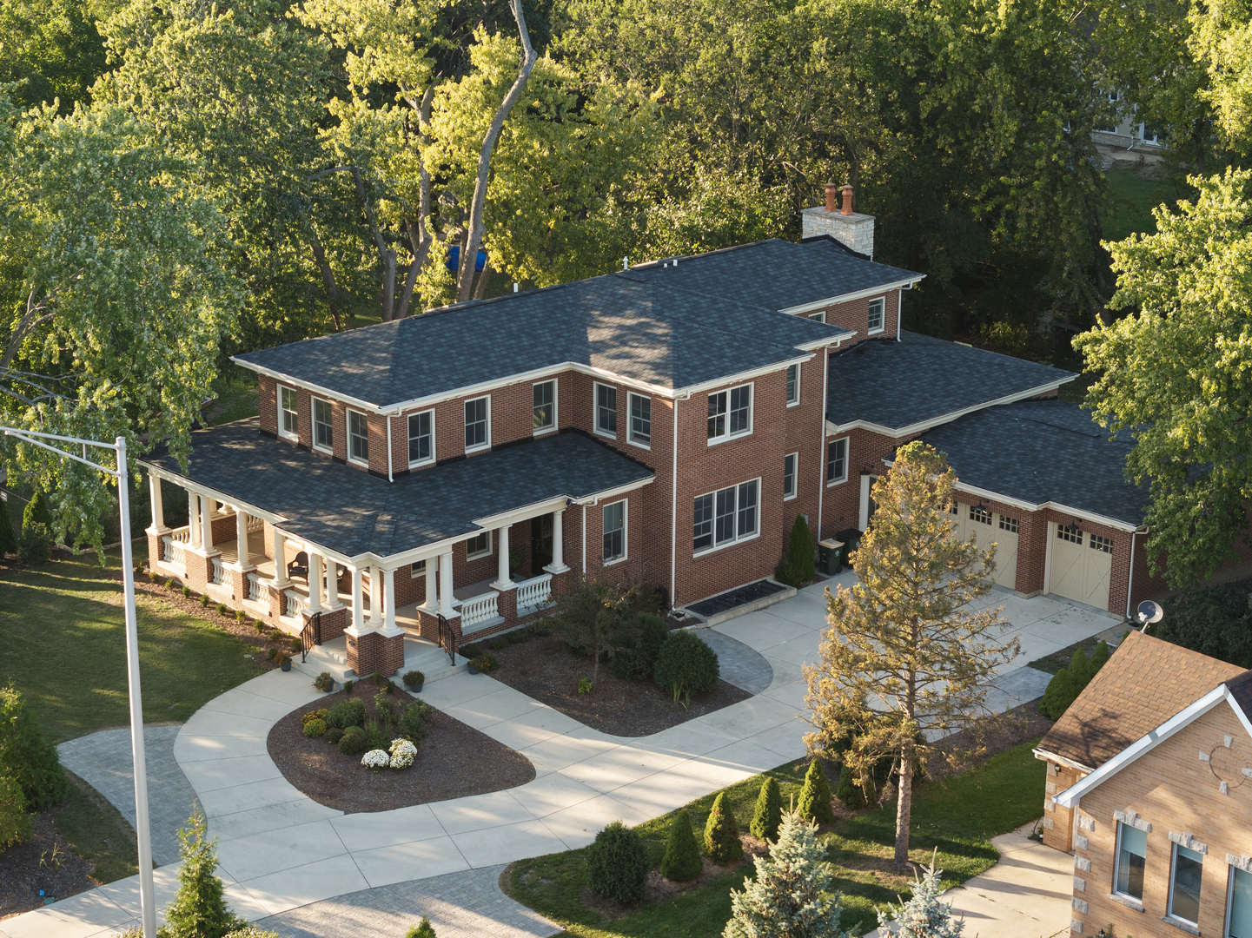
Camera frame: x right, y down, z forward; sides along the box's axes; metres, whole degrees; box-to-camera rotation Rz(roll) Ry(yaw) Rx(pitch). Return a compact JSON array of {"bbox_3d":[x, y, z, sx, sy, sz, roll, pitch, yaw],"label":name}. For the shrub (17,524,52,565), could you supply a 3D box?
[{"bbox_3d":[-17.878,2.311,76.635,1.030,1.150,1.030,0,18,0],"label":"shrub"}]

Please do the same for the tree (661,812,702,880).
[{"bbox_3d":[1.278,8.523,57.673,0.960,1.670,0.960,0,18,0],"label":"tree"}]

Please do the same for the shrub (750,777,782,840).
[{"bbox_3d":[3.449,8.289,61.818,0.860,1.600,0.860,0,17,0],"label":"shrub"}]

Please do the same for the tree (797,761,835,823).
[{"bbox_3d":[4.717,7.969,62.929,0.920,1.570,0.920,0,17,0],"label":"tree"}]

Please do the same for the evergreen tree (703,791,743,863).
[{"bbox_3d":[2.244,8.234,58.495,0.940,1.740,0.940,0,18,0],"label":"evergreen tree"}]

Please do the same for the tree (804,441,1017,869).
[{"bbox_3d":[6.706,4.450,59.207,5.000,10.500,5.000,0,17,0],"label":"tree"}]

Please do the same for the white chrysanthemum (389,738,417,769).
[{"bbox_3d":[-5.575,7.072,63.345,0.740,0.600,0.760,0,18,0],"label":"white chrysanthemum"}]

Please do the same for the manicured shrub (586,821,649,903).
[{"bbox_3d":[-0.192,9.064,58.936,1.450,1.880,1.450,0,17,0],"label":"manicured shrub"}]

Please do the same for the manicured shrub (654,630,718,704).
[{"bbox_3d":[1.653,5.191,68.228,1.740,1.650,1.740,0,18,0],"label":"manicured shrub"}]

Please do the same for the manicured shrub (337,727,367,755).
[{"bbox_3d":[-7.161,7.125,66.305,0.760,0.660,0.760,0,17,0],"label":"manicured shrub"}]

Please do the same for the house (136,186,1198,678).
[{"bbox_3d":[2.861,-1.182,75.938,28.100,9.250,22.700,-16,24,-41],"label":"house"}]

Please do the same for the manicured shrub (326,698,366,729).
[{"bbox_3d":[-7.512,6.555,67.856,1.040,0.820,0.950,0,17,0],"label":"manicured shrub"}]

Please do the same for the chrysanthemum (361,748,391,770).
[{"bbox_3d":[-6.507,7.493,65.752,0.730,0.430,0.730,0,17,0],"label":"chrysanthemum"}]

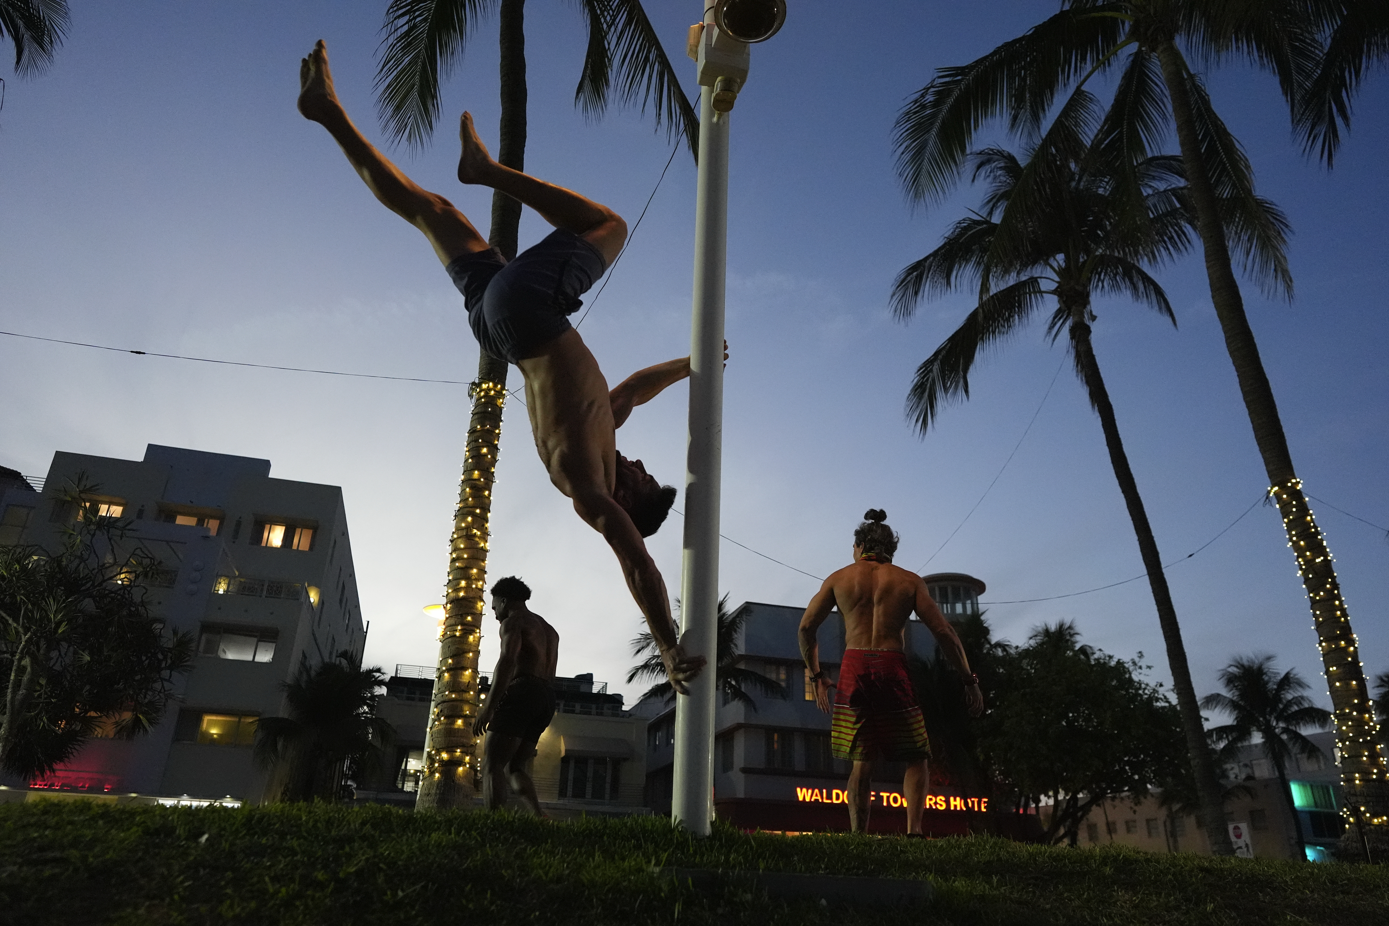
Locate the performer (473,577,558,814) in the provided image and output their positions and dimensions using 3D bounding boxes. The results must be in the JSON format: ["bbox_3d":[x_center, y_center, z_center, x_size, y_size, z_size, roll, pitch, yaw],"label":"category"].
[{"bbox_3d":[-1.270,1.684,6.772,0.550,1.760,0.580,-18,-29,41],"label":"performer"}]

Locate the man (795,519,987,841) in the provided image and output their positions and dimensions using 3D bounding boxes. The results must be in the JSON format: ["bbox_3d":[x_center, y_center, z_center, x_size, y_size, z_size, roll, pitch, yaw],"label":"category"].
[{"bbox_3d":[1.040,1.131,5.206,1.000,1.840,0.420,-1,-22,7],"label":"man"}]

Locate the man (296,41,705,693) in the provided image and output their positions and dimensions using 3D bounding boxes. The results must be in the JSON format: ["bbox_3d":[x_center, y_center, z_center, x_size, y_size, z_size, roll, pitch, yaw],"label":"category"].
[{"bbox_3d":[-0.500,-0.352,2.780,0.750,2.050,0.620,-30,5,-6],"label":"man"}]

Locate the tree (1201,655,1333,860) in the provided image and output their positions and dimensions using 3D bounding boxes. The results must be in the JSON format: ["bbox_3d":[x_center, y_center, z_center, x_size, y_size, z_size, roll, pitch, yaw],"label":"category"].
[{"bbox_3d":[20.575,10.826,32.994,4.400,7.900,4.400,-11,-25,29],"label":"tree"}]

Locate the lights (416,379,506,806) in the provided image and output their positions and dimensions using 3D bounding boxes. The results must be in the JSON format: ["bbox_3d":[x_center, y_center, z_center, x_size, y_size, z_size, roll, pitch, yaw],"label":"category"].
[{"bbox_3d":[-1.853,0.931,7.607,0.460,3.600,0.460,0,-21,-1],"label":"lights"}]

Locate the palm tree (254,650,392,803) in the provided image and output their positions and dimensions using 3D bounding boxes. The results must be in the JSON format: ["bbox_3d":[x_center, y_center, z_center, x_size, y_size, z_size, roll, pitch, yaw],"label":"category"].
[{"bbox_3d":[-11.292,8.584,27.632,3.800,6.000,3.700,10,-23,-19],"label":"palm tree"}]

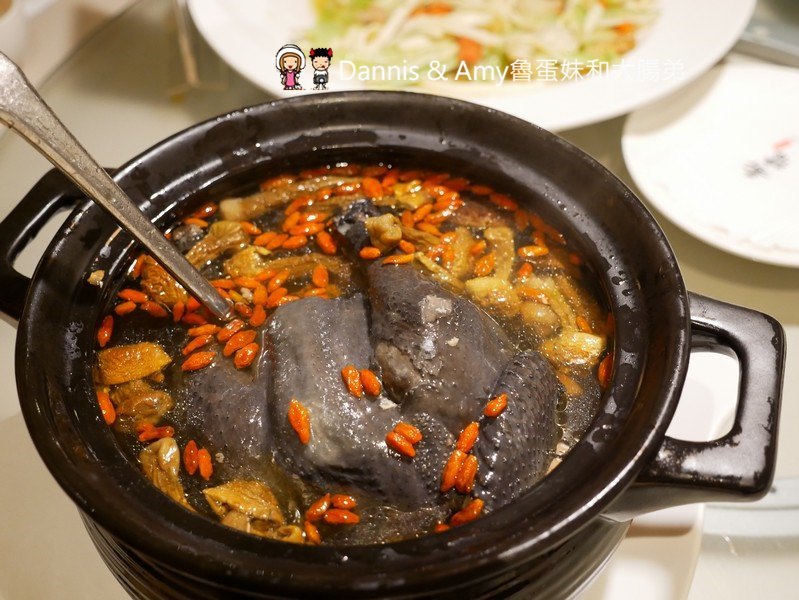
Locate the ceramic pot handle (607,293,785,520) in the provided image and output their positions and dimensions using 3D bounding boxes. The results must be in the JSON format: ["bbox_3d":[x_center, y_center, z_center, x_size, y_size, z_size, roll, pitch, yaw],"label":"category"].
[{"bbox_3d":[0.104,0.033,0.334,0.050,0.019,0.087,13,49,14],"label":"ceramic pot handle"}]

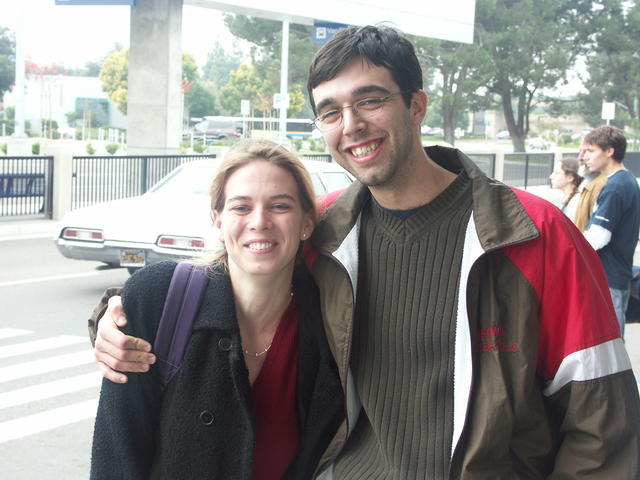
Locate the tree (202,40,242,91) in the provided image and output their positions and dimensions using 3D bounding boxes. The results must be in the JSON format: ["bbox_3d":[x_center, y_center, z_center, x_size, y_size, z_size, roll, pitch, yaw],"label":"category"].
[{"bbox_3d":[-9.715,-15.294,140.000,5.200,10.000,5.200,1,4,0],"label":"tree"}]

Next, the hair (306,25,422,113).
[{"bbox_3d":[0.070,-0.254,2.130,0.175,0.165,0.205,-13,4,21],"label":"hair"}]

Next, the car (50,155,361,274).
[{"bbox_3d":[-0.757,-0.288,16.723,2.000,1.410,5.350,3,5,26],"label":"car"}]

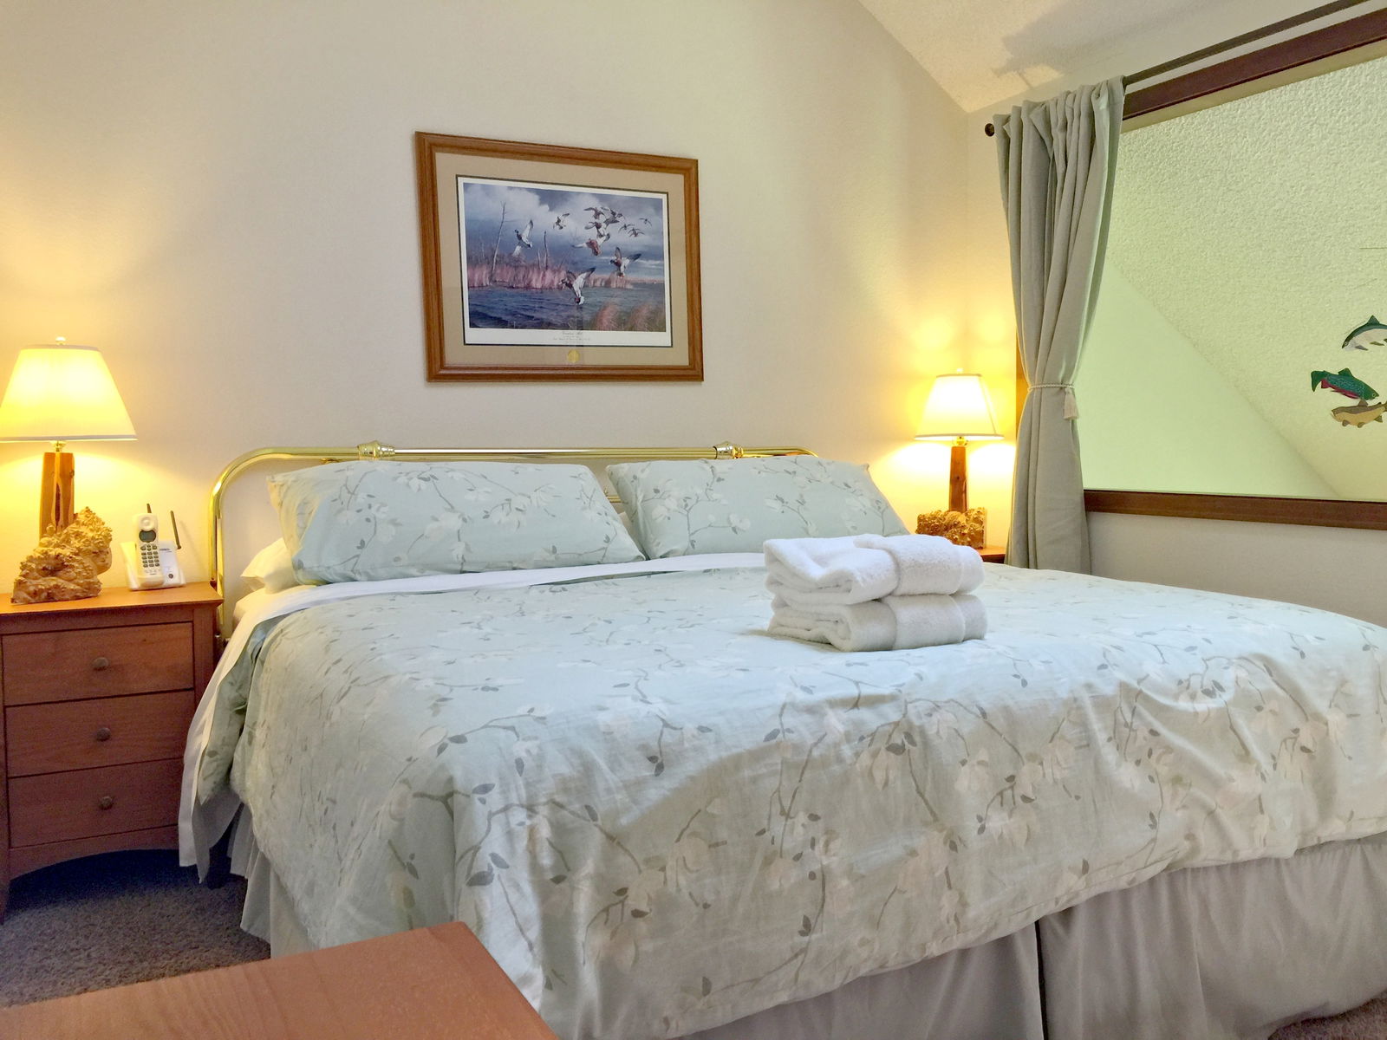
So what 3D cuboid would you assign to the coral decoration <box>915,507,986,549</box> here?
[{"bbox_3d":[0.878,0.028,4.009,0.200,0.145,0.165,-2,4,-27],"label":"coral decoration"}]

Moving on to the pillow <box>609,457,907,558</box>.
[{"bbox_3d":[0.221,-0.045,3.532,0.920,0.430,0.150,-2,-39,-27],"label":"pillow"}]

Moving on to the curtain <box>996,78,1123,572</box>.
[{"bbox_3d":[1.185,-0.305,3.819,0.130,2.100,0.500,-2,4,-27],"label":"curtain"}]

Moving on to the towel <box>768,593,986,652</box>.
[{"bbox_3d":[0.308,0.159,1.989,0.285,0.078,0.225,-2,4,-27],"label":"towel"}]

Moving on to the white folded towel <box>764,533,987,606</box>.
[{"bbox_3d":[0.297,0.077,1.979,0.290,0.083,0.230,-2,4,-27],"label":"white folded towel"}]

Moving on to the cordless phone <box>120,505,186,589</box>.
[{"bbox_3d":[-1.406,0.076,3.036,0.100,0.207,0.125,3,5,42],"label":"cordless phone"}]

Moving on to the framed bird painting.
[{"bbox_3d":[-0.386,-0.787,3.596,0.915,0.712,0.030,-2,4,-27],"label":"framed bird painting"}]

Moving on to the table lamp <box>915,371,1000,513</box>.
[{"bbox_3d":[0.925,-0.217,4.075,0.300,0.622,0.300,-2,4,-27],"label":"table lamp"}]

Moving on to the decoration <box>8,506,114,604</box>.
[{"bbox_3d":[-1.561,0.078,2.879,0.212,0.222,0.170,-2,4,-27],"label":"decoration"}]

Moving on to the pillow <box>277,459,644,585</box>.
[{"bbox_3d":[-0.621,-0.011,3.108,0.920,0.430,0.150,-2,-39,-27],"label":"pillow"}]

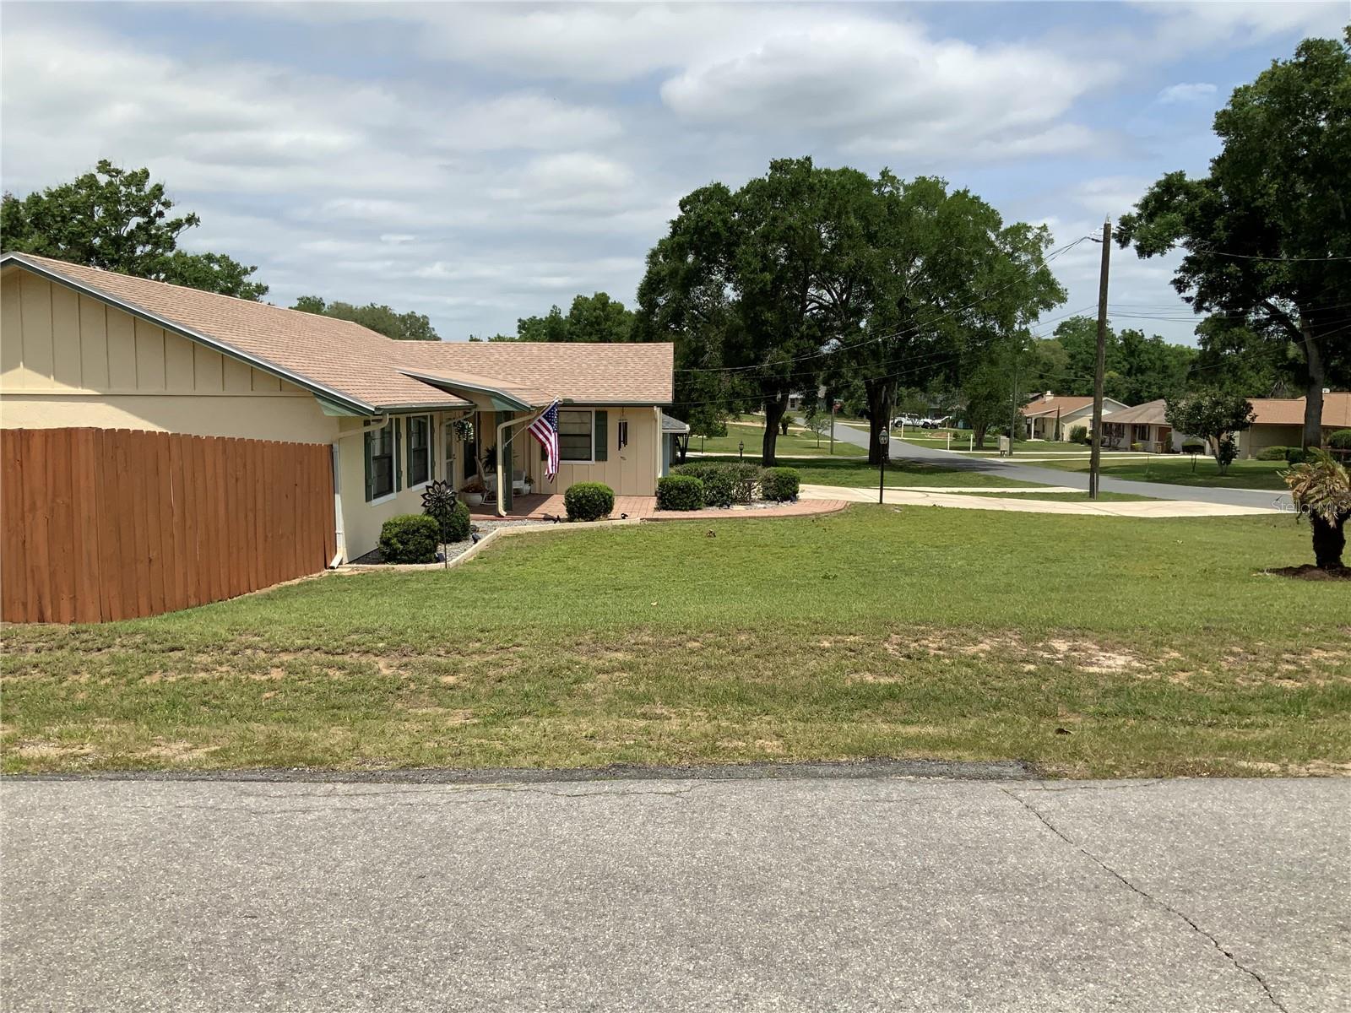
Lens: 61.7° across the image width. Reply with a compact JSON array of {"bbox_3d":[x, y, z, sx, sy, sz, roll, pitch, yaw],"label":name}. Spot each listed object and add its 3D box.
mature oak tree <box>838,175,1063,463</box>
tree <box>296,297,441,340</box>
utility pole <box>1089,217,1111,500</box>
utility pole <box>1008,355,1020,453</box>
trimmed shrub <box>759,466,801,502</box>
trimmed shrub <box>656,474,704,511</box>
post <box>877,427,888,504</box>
[{"bbox_3d":[13.288,-9.053,55.295,12.000,14.000,12.000,0,6,0],"label":"mature oak tree"},{"bbox_3d":[-25.875,-12.051,94.436,12.400,11.200,11.500,0,6,0],"label":"tree"},{"bbox_3d":[13.106,-4.525,34.867,0.300,8.600,0.300,0,6,0],"label":"utility pole"},{"bbox_3d":[21.450,-7.634,71.557,0.300,8.800,0.300,0,6,0],"label":"utility pole"},{"bbox_3d":[2.711,-0.595,29.057,1.020,0.850,1.050,0,6,0],"label":"trimmed shrub"},{"bbox_3d":[0.137,-0.340,26.210,1.100,0.800,1.100,0,6,0],"label":"trimmed shrub"},{"bbox_3d":[5.582,-1.117,30.595,0.260,2.090,0.260,0,6,0],"label":"post"}]

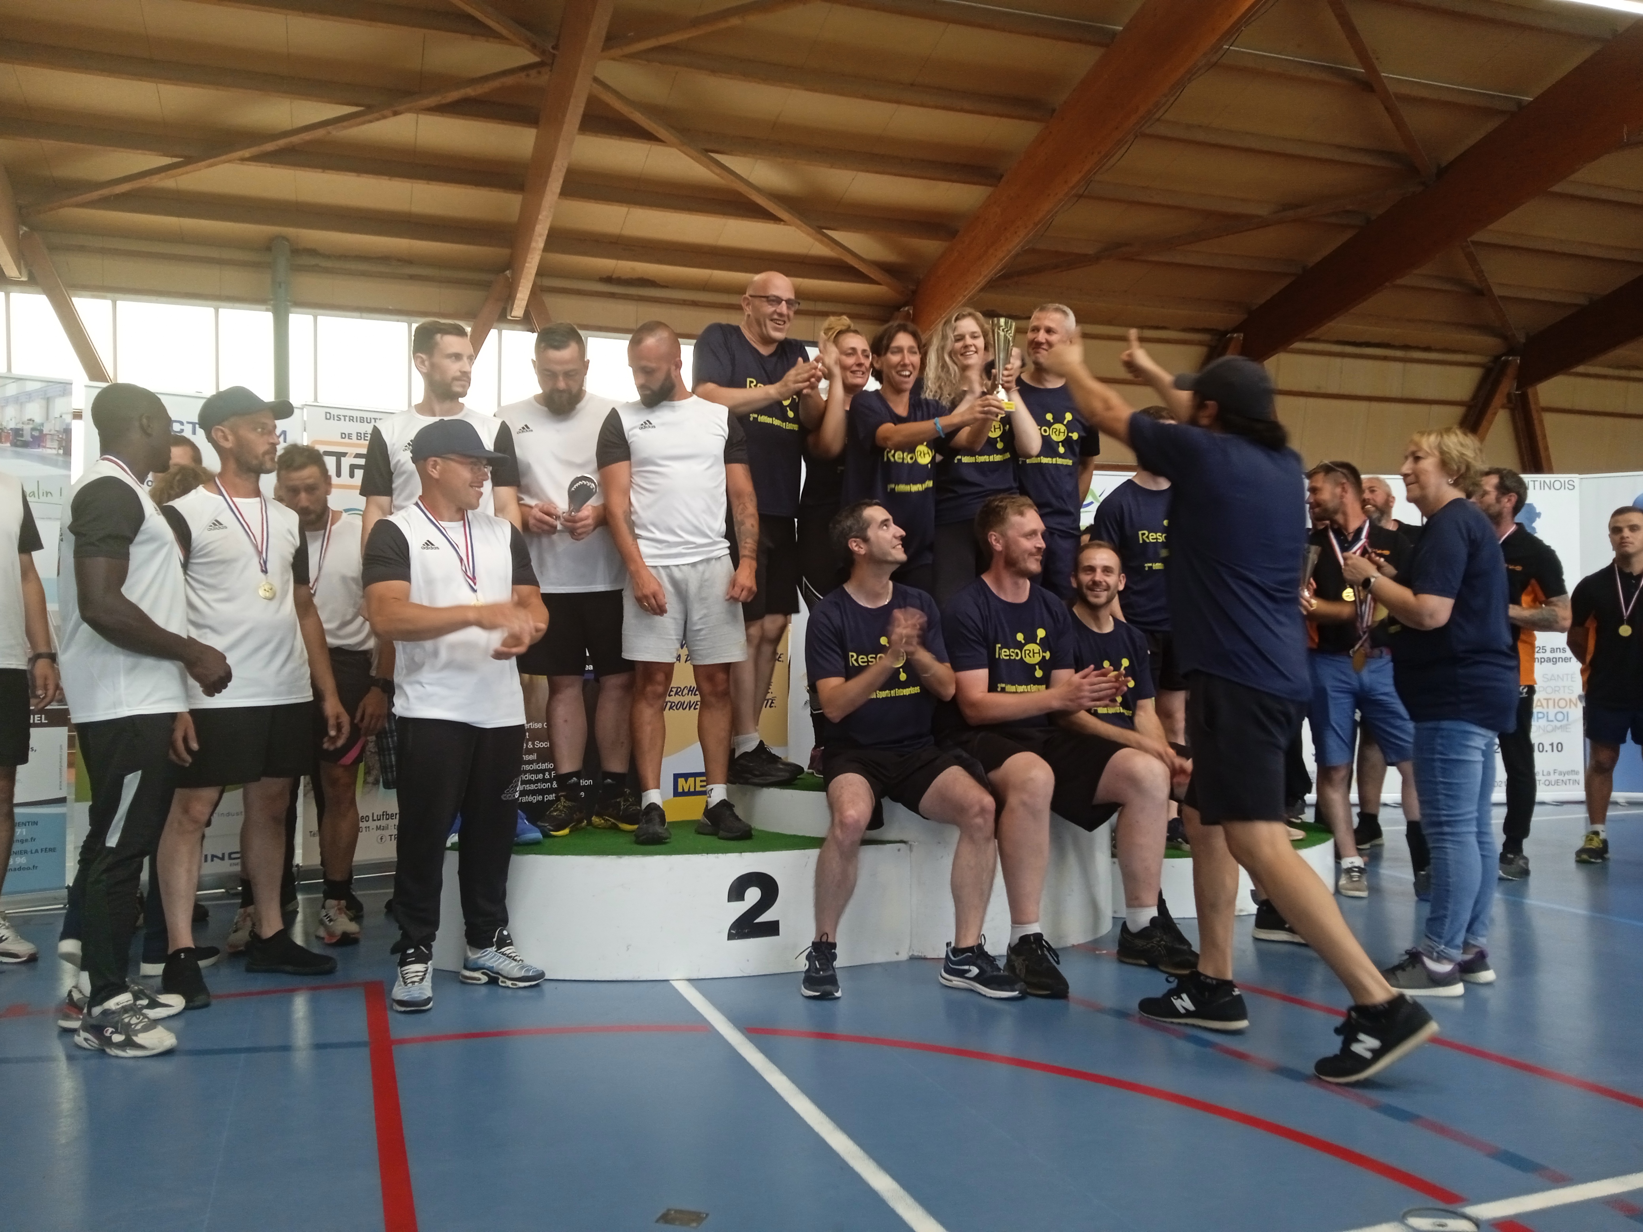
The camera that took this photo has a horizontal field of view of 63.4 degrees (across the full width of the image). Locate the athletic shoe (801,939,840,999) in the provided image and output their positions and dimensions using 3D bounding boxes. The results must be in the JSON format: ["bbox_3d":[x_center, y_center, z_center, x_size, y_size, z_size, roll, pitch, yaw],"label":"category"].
[{"bbox_3d":[0.002,1.060,4.020,0.110,0.115,0.285,0,-1,2],"label":"athletic shoe"}]

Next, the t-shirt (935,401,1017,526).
[{"bbox_3d":[0.583,-0.579,4.930,0.420,0.520,0.270,0,-1,6],"label":"t-shirt"}]

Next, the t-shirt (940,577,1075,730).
[{"bbox_3d":[0.627,0.130,4.430,0.470,0.540,0.310,1,-2,-25],"label":"t-shirt"}]

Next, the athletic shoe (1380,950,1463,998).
[{"bbox_3d":[1.791,1.077,3.996,0.260,0.115,0.095,0,-1,3],"label":"athletic shoe"}]

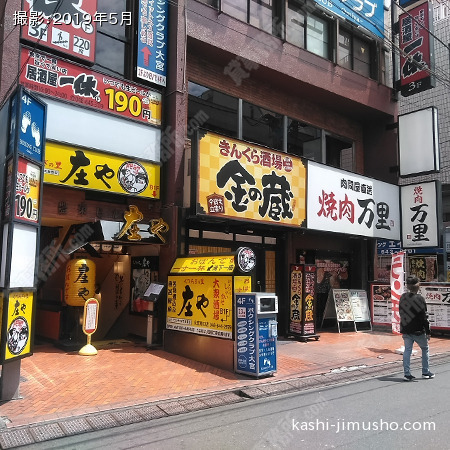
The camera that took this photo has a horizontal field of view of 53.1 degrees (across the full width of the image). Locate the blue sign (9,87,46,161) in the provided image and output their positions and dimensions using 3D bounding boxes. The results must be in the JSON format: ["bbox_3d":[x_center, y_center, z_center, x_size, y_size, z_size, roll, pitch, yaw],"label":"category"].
[{"bbox_3d":[-2.770,-1.373,6.397,0.100,0.880,0.640,-1,-7,8],"label":"blue sign"}]

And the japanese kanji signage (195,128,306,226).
[{"bbox_3d":[0.812,-1.058,11.530,3.840,1.950,0.200,6,-9,-41],"label":"japanese kanji signage"}]

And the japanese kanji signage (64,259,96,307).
[{"bbox_3d":[-2.821,1.123,8.800,0.570,0.940,0.570,5,-8,-34],"label":"japanese kanji signage"}]

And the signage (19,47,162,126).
[{"bbox_3d":[-2.395,-2.495,8.441,2.816,0.749,0.150,7,-9,-42],"label":"signage"}]

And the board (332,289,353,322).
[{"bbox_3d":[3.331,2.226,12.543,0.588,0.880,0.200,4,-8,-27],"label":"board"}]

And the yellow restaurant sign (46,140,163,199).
[{"bbox_3d":[-2.389,-0.982,8.292,2.775,0.719,0.150,7,-9,-42],"label":"yellow restaurant sign"}]

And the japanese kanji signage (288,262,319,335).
[{"bbox_3d":[2.030,1.984,11.725,0.500,1.860,0.480,6,-10,-40],"label":"japanese kanji signage"}]

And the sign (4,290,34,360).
[{"bbox_3d":[-2.617,1.256,5.729,0.100,0.860,0.540,-1,-7,9],"label":"sign"}]

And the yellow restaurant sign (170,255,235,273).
[{"bbox_3d":[-0.387,0.764,8.647,0.090,0.320,1.950,30,-24,-34],"label":"yellow restaurant sign"}]

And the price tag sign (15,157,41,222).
[{"bbox_3d":[-2.776,-0.451,6.274,0.100,0.860,0.580,-1,-7,8],"label":"price tag sign"}]

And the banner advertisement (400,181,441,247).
[{"bbox_3d":[6.243,-0.273,14.310,0.270,2.000,1.160,6,-10,-40],"label":"banner advertisement"}]

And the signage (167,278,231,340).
[{"bbox_3d":[-0.504,1.528,8.602,0.090,1.120,2.070,6,-10,-40],"label":"signage"}]

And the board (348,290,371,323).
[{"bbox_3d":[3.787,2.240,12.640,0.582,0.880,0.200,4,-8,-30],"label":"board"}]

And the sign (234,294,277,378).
[{"bbox_3d":[0.548,1.850,7.742,0.485,1.360,0.580,7,-9,-42],"label":"sign"}]

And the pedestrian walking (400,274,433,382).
[{"bbox_3d":[3.122,1.672,7.438,0.380,1.670,0.470,5,-8,-35],"label":"pedestrian walking"}]

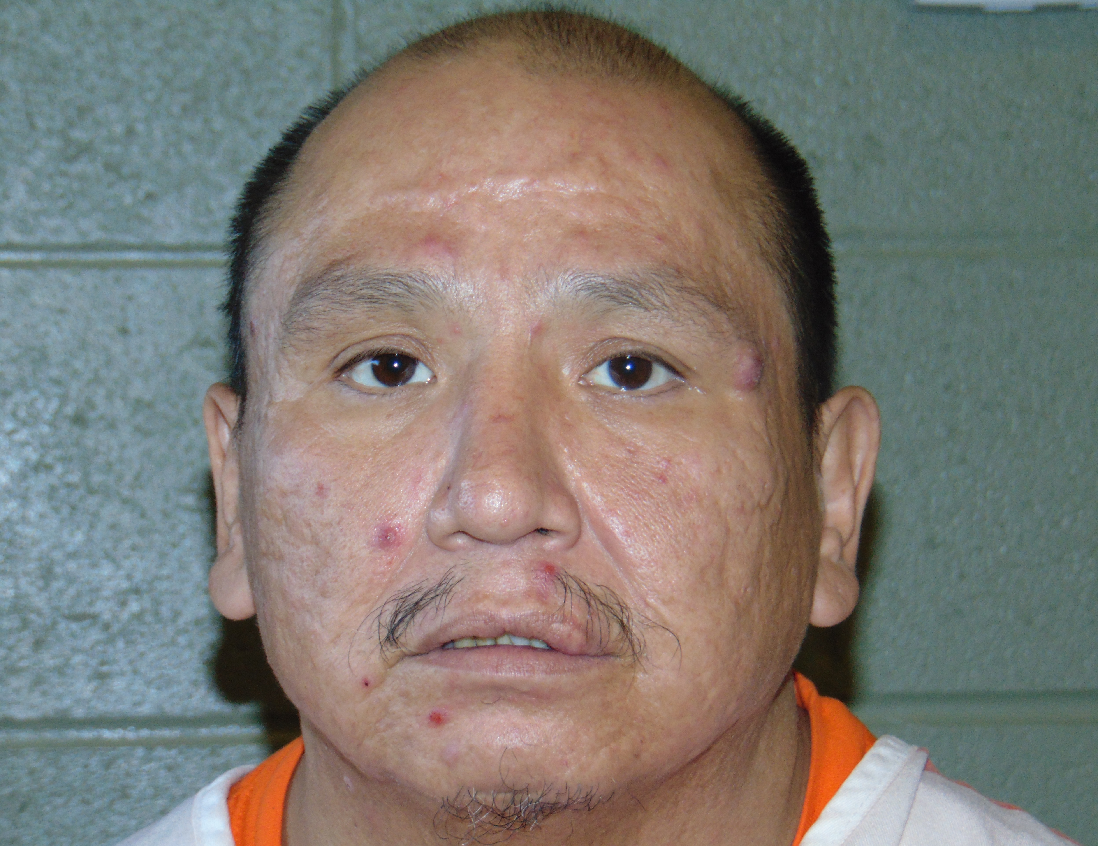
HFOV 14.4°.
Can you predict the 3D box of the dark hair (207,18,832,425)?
[{"bbox_3d":[-0.004,-0.042,1.272,0.178,0.162,0.178,1,-7,6],"label":"dark hair"}]

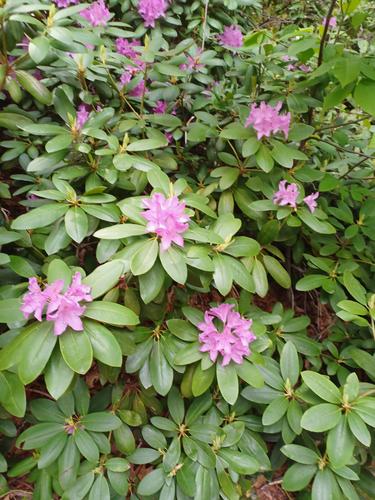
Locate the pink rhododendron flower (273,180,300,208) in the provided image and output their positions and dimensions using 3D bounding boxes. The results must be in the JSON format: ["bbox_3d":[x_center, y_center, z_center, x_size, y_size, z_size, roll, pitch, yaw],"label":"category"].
[{"bbox_3d":[0.321,-0.180,1.170,0.091,0.086,0.082,10,37,14],"label":"pink rhododendron flower"}]

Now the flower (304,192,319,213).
[{"bbox_3d":[0.402,-0.154,1.170,0.045,0.054,0.045,29,45,34],"label":"flower"}]

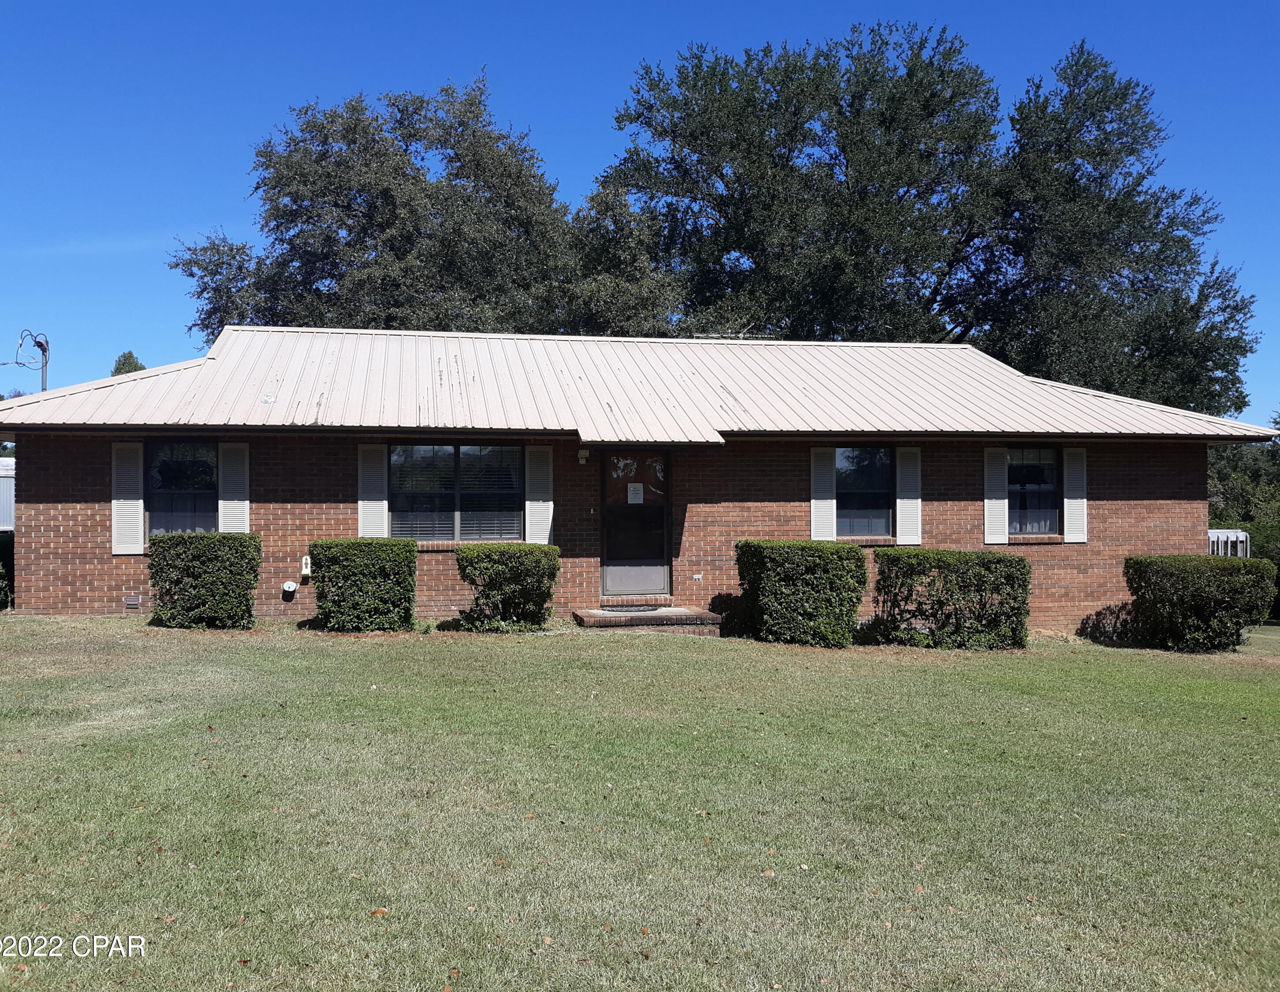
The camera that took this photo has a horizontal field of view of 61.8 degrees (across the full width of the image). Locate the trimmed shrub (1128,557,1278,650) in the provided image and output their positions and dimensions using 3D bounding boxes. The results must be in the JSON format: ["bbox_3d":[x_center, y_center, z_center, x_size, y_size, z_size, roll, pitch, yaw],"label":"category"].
[{"bbox_3d":[7.921,1.490,15.135,1.870,1.300,0.870,0,-1,-11],"label":"trimmed shrub"}]

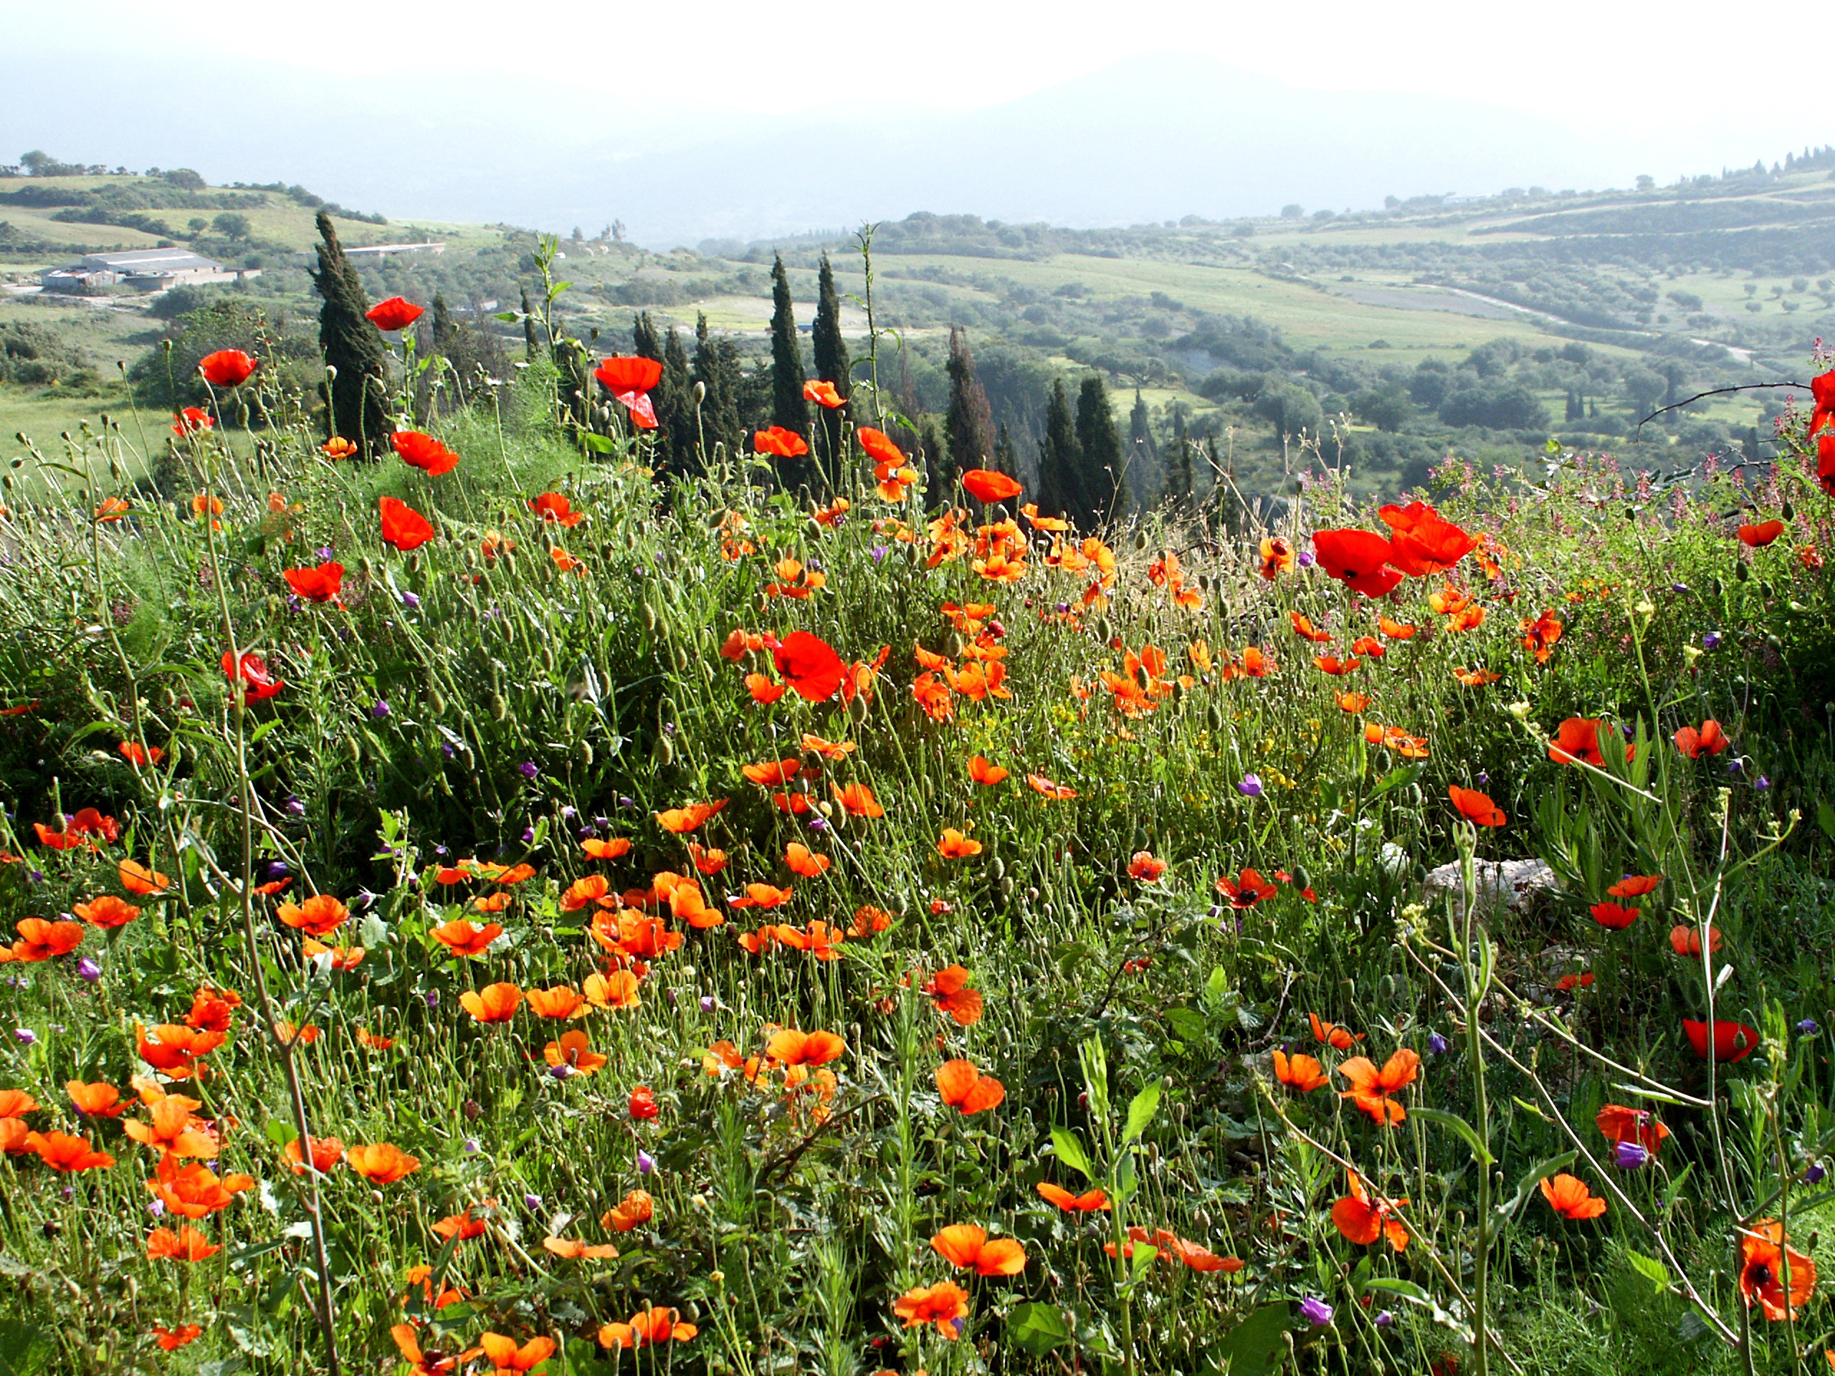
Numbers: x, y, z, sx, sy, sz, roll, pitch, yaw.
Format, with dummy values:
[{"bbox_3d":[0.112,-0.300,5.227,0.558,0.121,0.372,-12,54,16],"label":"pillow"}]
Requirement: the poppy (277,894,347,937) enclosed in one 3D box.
[{"bbox_3d":[-0.554,0.208,3.200,0.064,0.032,0.060,-3,13,0],"label":"poppy"}]

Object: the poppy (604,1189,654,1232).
[{"bbox_3d":[-0.214,0.388,2.600,0.037,0.027,0.035,8,13,-1],"label":"poppy"}]

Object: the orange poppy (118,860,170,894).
[{"bbox_3d":[-0.773,0.189,3.500,0.053,0.030,0.052,9,9,0],"label":"orange poppy"}]

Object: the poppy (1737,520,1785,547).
[{"bbox_3d":[1.012,-0.185,4.200,0.057,0.032,0.053,0,8,0],"label":"poppy"}]

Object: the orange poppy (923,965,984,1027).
[{"bbox_3d":[0.032,0.273,3.100,0.045,0.052,0.050,4,9,26],"label":"orange poppy"}]

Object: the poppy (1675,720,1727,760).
[{"bbox_3d":[0.841,0.055,3.750,0.058,0.034,0.055,0,7,0],"label":"poppy"}]

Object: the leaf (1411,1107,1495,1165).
[{"bbox_3d":[0.375,0.314,2.450,0.058,0.039,0.022,-1,8,-6],"label":"leaf"}]

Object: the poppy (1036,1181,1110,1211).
[{"bbox_3d":[0.124,0.407,2.800,0.060,0.020,0.056,0,7,0],"label":"poppy"}]

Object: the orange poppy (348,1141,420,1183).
[{"bbox_3d":[-0.434,0.387,2.850,0.060,0.028,0.058,0,7,0],"label":"orange poppy"}]

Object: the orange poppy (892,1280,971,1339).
[{"bbox_3d":[0.010,0.444,2.500,0.055,0.030,0.048,0,27,0],"label":"orange poppy"}]

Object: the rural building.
[{"bbox_3d":[-121.020,-65.694,550.000,21.500,6.800,37.000,4,9,23],"label":"rural building"}]

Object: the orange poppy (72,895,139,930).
[{"bbox_3d":[-0.766,0.212,3.300,0.061,0.026,0.058,-3,13,0],"label":"orange poppy"}]

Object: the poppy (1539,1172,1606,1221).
[{"bbox_3d":[0.497,0.386,2.650,0.050,0.032,0.047,14,13,-2],"label":"poppy"}]

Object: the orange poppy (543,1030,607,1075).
[{"bbox_3d":[-0.299,0.318,3.050,0.058,0.030,0.052,-3,31,0],"label":"orange poppy"}]

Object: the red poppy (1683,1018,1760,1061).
[{"bbox_3d":[0.736,0.322,3.200,0.069,0.034,0.064,0,9,0],"label":"red poppy"}]

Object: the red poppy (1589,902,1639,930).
[{"bbox_3d":[0.746,0.244,3.750,0.052,0.024,0.050,0,9,0],"label":"red poppy"}]

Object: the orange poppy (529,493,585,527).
[{"bbox_3d":[-0.422,-0.207,4.100,0.065,0.036,0.060,0,8,0],"label":"orange poppy"}]

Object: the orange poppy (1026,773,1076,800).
[{"bbox_3d":[0.156,0.114,4.050,0.058,0.020,0.053,23,18,0],"label":"orange poppy"}]

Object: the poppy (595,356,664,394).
[{"bbox_3d":[-0.334,-0.363,4.050,0.077,0.042,0.070,0,8,0],"label":"poppy"}]

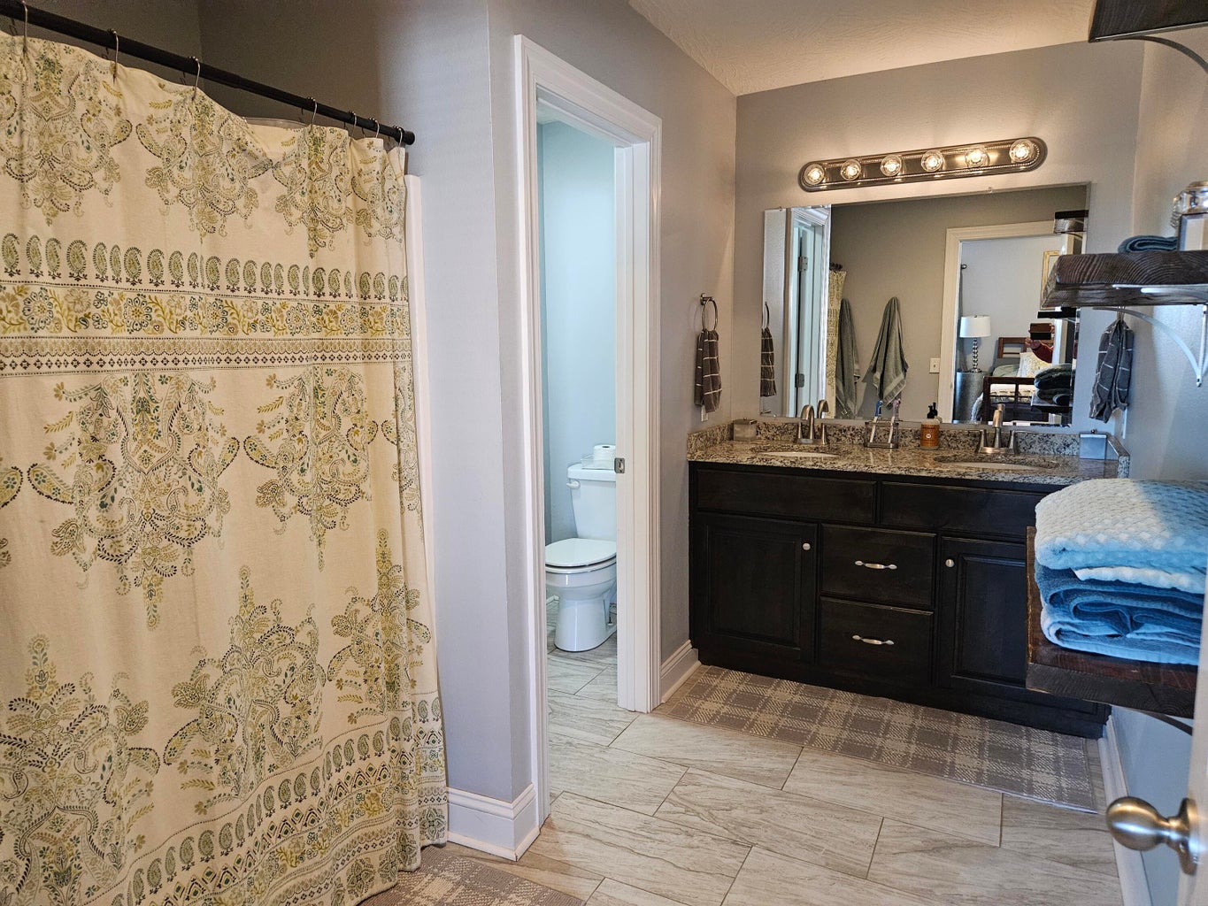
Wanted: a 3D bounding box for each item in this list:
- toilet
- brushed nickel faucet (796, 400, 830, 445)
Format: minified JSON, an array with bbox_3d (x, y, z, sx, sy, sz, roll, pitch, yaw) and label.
[{"bbox_3d":[-0.050,0.478,3.805,0.460,0.740,0.690,4,9,27],"label":"toilet"},{"bbox_3d":[0.897,-0.123,3.496,0.155,0.182,0.145,4,9,27],"label":"brushed nickel faucet"}]

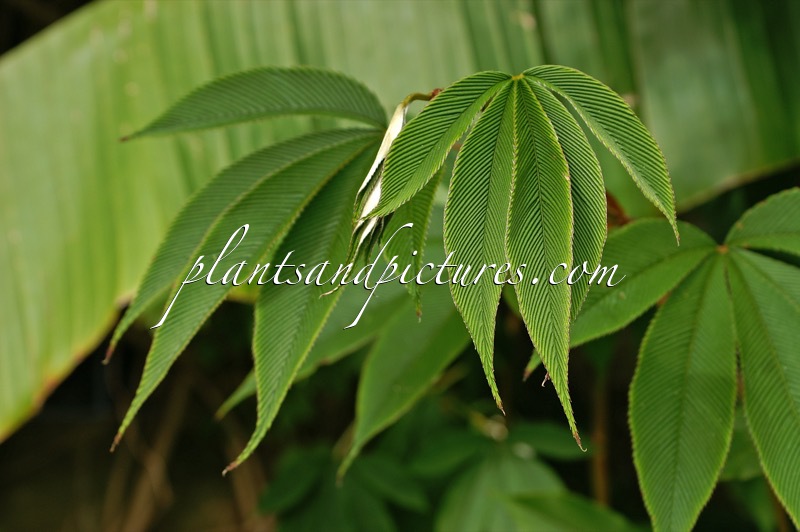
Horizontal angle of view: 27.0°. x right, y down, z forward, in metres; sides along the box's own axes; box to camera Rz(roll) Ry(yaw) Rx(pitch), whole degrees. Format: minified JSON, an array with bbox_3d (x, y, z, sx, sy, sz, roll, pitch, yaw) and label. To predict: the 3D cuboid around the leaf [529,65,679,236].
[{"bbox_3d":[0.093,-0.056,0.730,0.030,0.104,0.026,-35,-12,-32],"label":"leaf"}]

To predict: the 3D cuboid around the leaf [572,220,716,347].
[{"bbox_3d":[0.095,0.010,0.750,0.100,0.037,0.035,-35,-17,-6],"label":"leaf"}]

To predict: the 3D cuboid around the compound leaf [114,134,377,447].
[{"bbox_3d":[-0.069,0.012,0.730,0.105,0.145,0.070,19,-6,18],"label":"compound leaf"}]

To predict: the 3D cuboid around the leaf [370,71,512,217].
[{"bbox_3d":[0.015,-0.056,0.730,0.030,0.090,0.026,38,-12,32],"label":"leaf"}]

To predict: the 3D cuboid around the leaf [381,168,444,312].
[{"bbox_3d":[0.007,-0.013,0.710,0.026,0.068,0.025,11,-9,8],"label":"leaf"}]

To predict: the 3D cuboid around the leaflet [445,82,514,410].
[{"bbox_3d":[0.032,-0.008,0.675,0.028,0.134,0.040,-3,-11,5],"label":"leaflet"}]

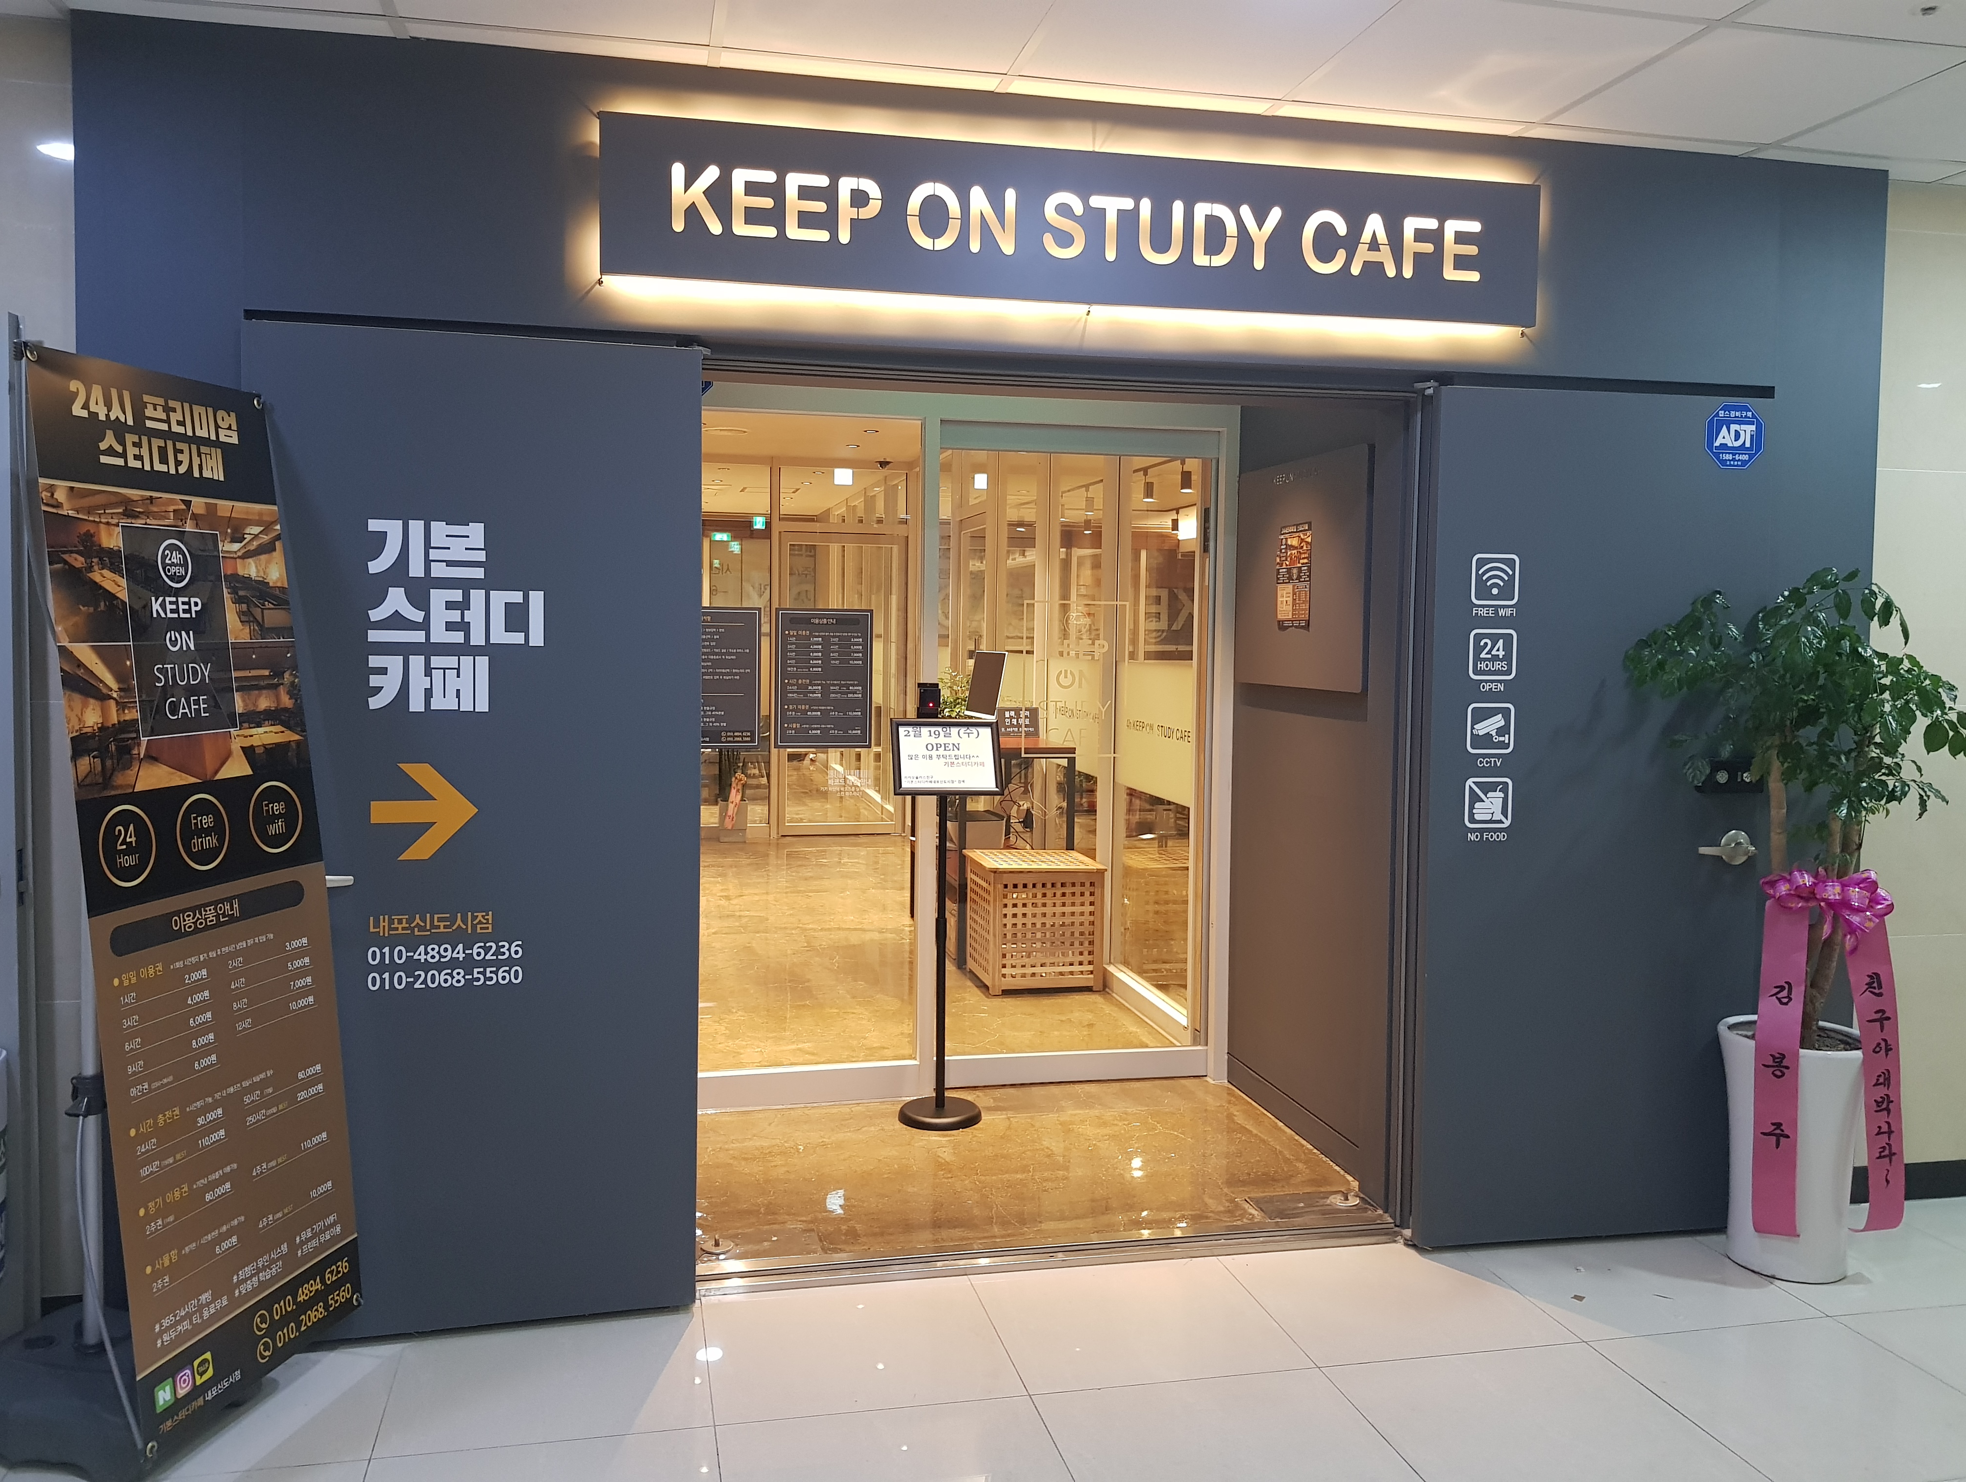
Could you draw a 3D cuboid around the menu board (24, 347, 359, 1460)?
[{"bbox_3d":[-1.393,0.255,2.651,0.060,1.800,0.600,-4,3,9],"label":"menu board"}]

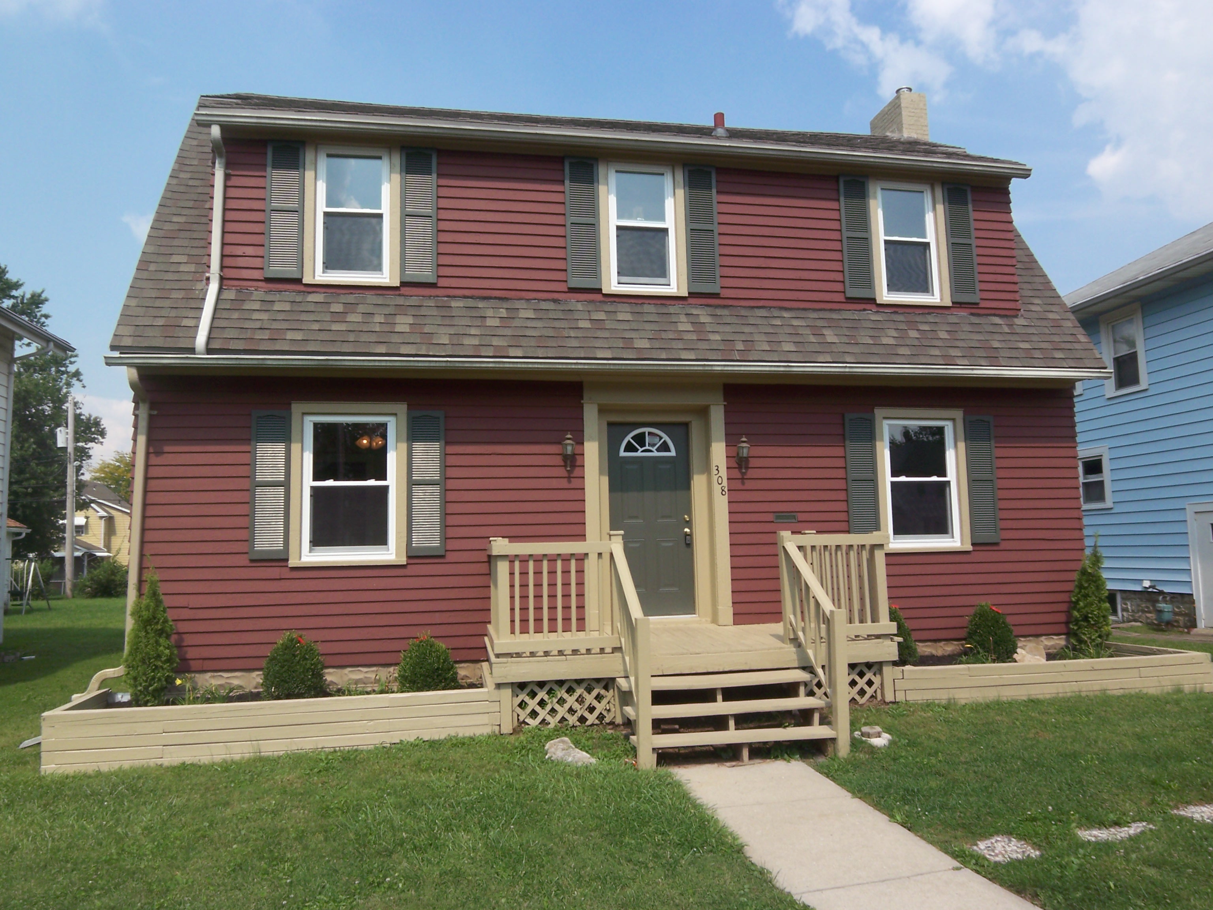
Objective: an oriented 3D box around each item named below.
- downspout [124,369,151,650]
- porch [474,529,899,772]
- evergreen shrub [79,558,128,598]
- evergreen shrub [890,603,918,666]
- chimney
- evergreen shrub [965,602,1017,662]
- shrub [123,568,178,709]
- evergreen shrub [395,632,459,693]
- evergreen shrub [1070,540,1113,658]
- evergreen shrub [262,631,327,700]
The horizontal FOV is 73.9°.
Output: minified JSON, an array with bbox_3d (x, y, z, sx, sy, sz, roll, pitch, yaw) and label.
[{"bbox_3d":[-4.307,0.588,7.373,0.120,2.750,0.260,0,-5,-10],"label":"downspout"},{"bbox_3d":[0.773,1.510,7.094,3.560,1.670,2.500,0,-5,-10],"label":"porch"},{"bbox_3d":[-18.677,4.586,30.000,1.810,1.481,1.709,0,-5,-10],"label":"evergreen shrub"},{"bbox_3d":[2.871,1.799,8.064,0.483,0.603,0.483,0,-5,-10],"label":"evergreen shrub"},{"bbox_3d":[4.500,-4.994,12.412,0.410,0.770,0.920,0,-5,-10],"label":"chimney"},{"bbox_3d":[3.909,1.793,8.205,0.479,0.596,0.479,0,-5,-10],"label":"evergreen shrub"},{"bbox_3d":[-3.853,1.537,6.801,0.398,1.185,0.398,0,-5,-10],"label":"shrub"},{"bbox_3d":[-1.592,1.861,7.186,0.546,0.512,0.546,0,-5,-10],"label":"evergreen shrub"},{"bbox_3d":[5.081,1.510,8.448,0.392,1.174,0.392,0,-5,-10],"label":"evergreen shrub"},{"bbox_3d":[-2.704,1.829,6.984,0.530,0.586,0.530,0,-5,-10],"label":"evergreen shrub"}]

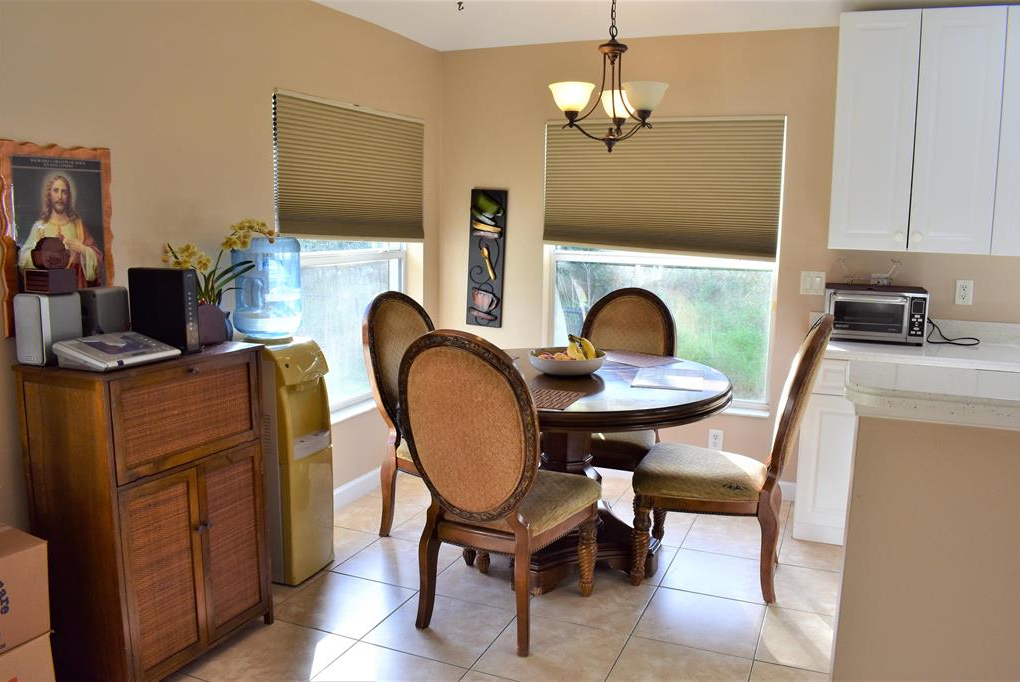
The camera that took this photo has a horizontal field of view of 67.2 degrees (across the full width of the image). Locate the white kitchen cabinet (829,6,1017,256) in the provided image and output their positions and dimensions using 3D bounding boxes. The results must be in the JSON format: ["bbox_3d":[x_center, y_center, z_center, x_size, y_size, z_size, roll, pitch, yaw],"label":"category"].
[{"bbox_3d":[1.872,-0.947,3.576,0.667,1.060,0.325,4,8,23],"label":"white kitchen cabinet"}]

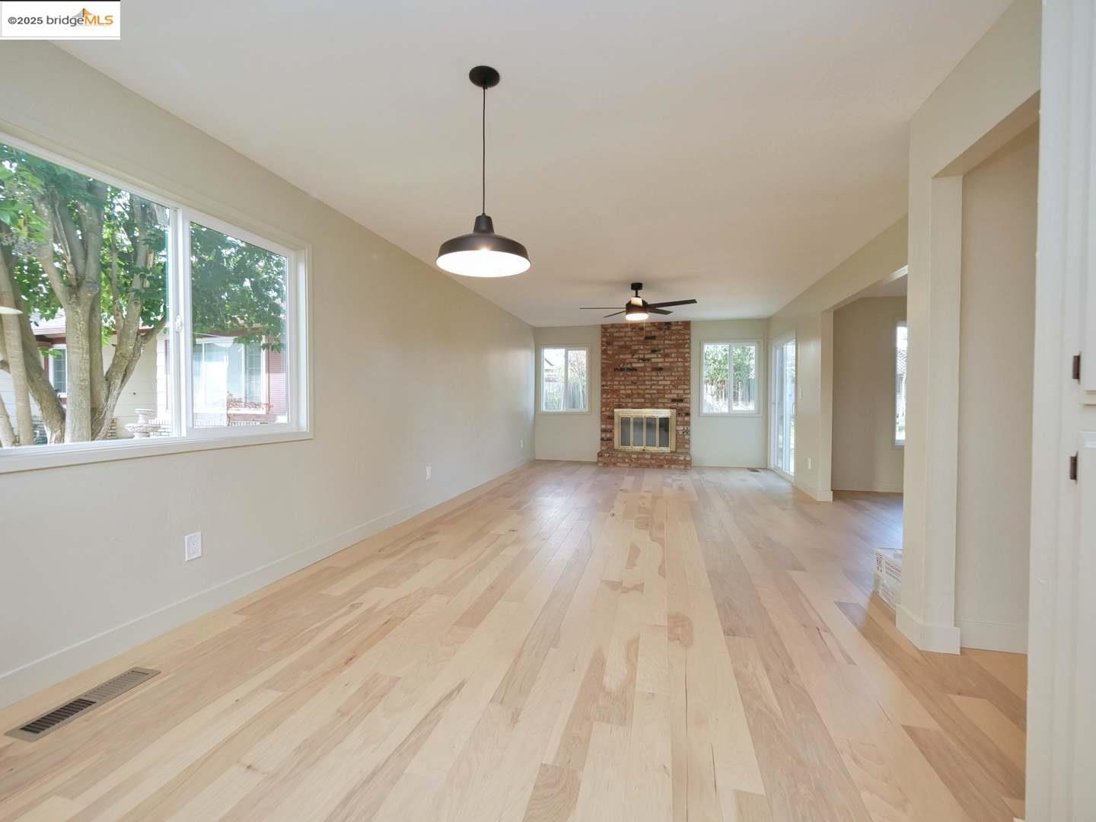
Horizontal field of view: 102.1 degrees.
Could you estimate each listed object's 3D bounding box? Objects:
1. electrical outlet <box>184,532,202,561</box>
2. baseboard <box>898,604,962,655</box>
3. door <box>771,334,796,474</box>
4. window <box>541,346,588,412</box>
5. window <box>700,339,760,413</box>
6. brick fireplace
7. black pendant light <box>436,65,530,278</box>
[{"bbox_3d":[-1.759,0.677,2.206,0.010,0.124,0.077,1,1,14],"label":"electrical outlet"},{"bbox_3d":[1.737,0.999,2.033,0.147,0.102,0.215,1,1,14],"label":"baseboard"},{"bbox_3d":[3.409,-0.057,6.378,0.100,1.990,1.450,1,1,14],"label":"door"},{"bbox_3d":[0.305,-0.572,8.031,0.890,1.210,0.100,1,1,14],"label":"window"},{"bbox_3d":[3.004,-0.543,7.346,0.900,1.210,0.100,1,1,14],"label":"window"},{"bbox_3d":[1.606,-0.295,7.377,1.520,2.430,0.600,1,1,14],"label":"brick fireplace"},{"bbox_3d":[-0.264,-1.001,1.845,0.390,0.775,0.390,0,1,0],"label":"black pendant light"}]

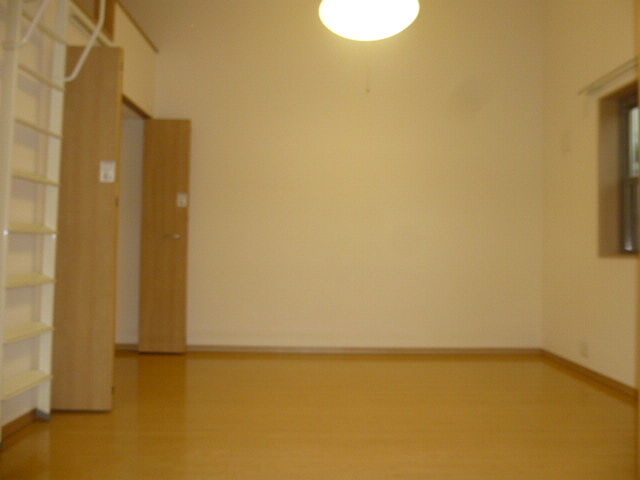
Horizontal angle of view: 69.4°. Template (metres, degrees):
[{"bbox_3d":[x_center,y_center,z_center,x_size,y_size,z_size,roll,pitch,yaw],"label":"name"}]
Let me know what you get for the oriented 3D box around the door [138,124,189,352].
[{"bbox_3d":[-1.343,-0.031,4.040,0.405,2.020,0.050,1,-1,0],"label":"door"}]

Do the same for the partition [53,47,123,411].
[{"bbox_3d":[-1.330,-0.062,2.590,0.385,2.020,0.055,1,-1,0],"label":"partition"}]

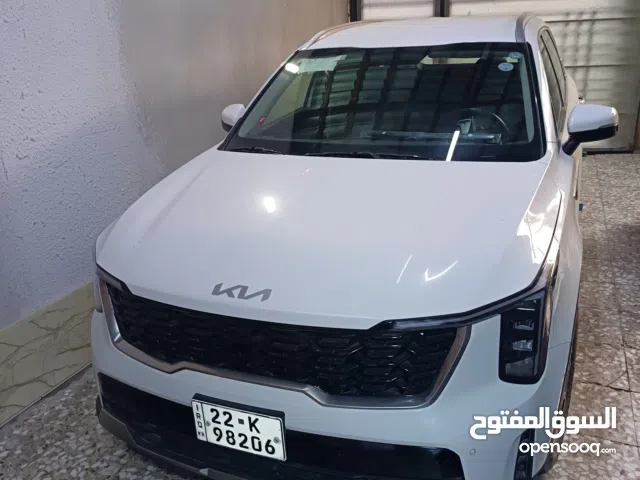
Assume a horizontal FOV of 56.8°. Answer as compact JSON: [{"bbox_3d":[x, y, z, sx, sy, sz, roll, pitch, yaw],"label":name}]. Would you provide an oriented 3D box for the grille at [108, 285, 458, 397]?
[{"bbox_3d":[-0.219,0.314,1.885,1.270,0.250,0.190,5,23,22],"label":"grille"}]

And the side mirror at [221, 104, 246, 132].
[{"bbox_3d":[-0.505,-0.689,3.497,0.240,0.220,0.170,5,23,22],"label":"side mirror"}]

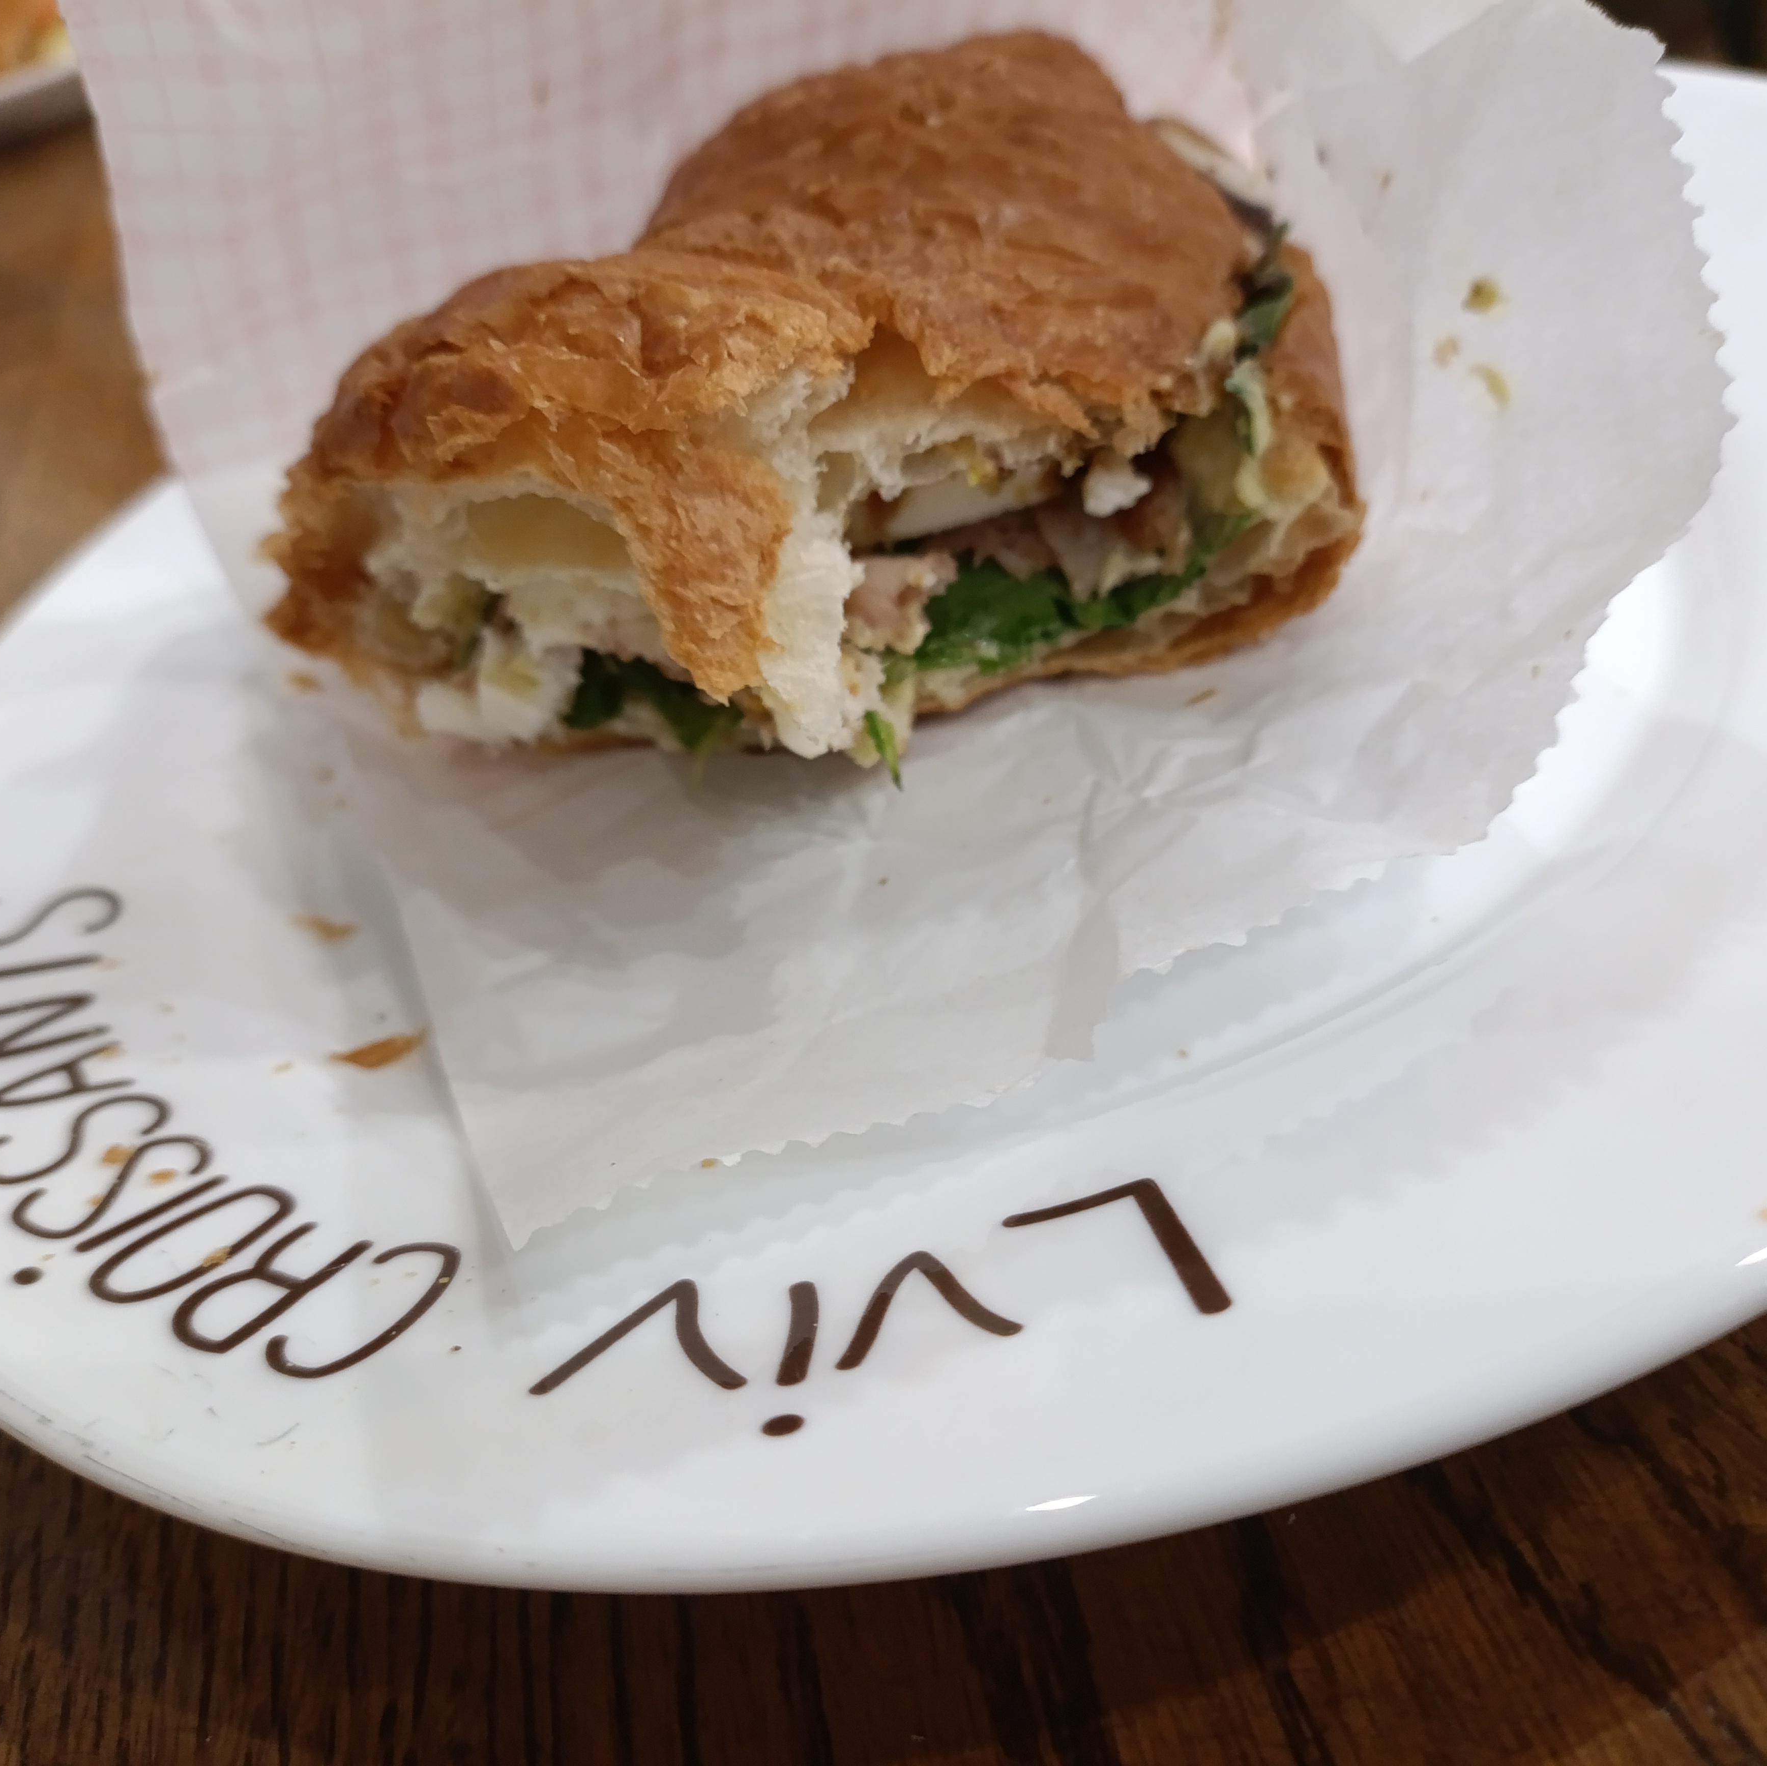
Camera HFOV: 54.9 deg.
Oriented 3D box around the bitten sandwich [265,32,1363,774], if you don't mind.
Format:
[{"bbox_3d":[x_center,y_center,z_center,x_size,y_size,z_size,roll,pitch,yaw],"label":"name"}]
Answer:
[{"bbox_3d":[-0.010,-0.065,0.215,0.127,0.051,0.088,-7,41,14],"label":"bitten sandwich"}]

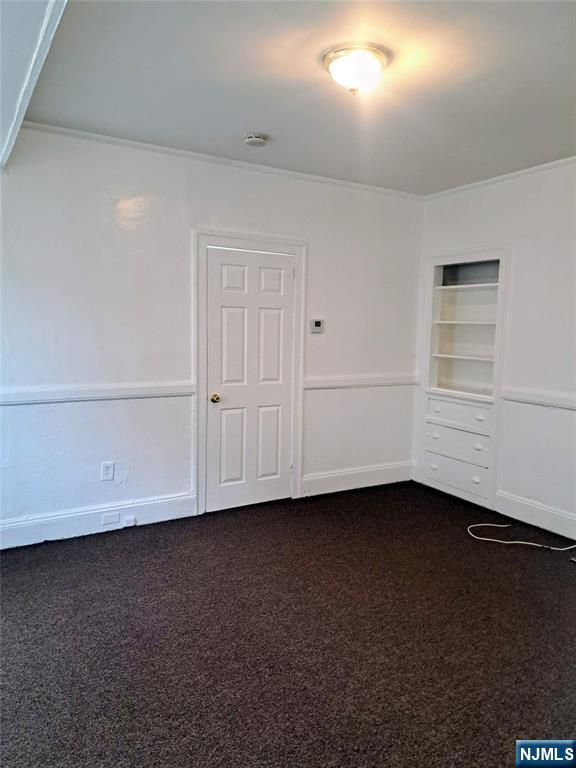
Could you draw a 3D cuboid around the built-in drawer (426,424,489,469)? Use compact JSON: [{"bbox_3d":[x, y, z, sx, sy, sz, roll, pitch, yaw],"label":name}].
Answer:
[{"bbox_3d":[1.548,0.522,4.670,0.270,0.258,0.691,-3,7,-31],"label":"built-in drawer"}]

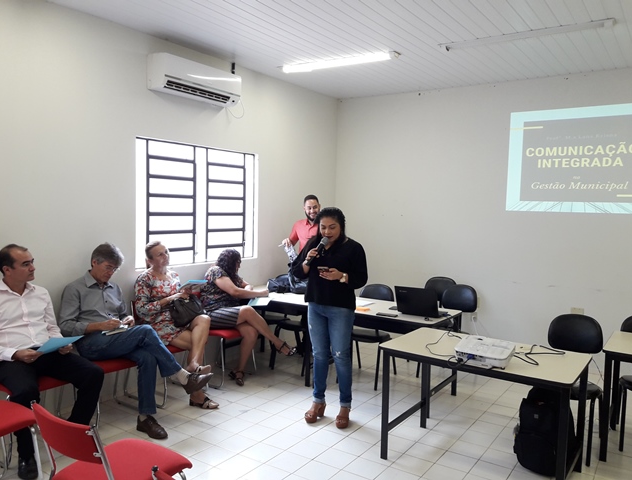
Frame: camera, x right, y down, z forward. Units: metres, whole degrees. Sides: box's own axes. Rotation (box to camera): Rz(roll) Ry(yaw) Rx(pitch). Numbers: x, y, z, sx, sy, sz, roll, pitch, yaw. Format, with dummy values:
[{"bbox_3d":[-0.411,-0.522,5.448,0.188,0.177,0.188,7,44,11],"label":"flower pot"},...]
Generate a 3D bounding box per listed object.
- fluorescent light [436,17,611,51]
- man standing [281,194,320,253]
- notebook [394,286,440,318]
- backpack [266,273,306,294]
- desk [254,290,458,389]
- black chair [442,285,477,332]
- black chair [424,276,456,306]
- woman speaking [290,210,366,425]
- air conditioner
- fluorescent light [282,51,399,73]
[{"bbox_3d":[1.616,-1.635,4.103,1.300,0.060,0.090,3,4,30],"label":"fluorescent light"},{"bbox_3d":[-0.073,0.397,5.638,0.540,1.770,0.360,1,3,3],"label":"man standing"},{"bbox_3d":[0.908,0.508,4.363,0.375,0.230,0.310,3,4,35],"label":"notebook"},{"bbox_3d":[-0.275,0.446,5.471,0.420,0.190,0.240,3,4,35],"label":"backpack"},{"bbox_3d":[0.167,0.955,4.925,2.300,0.750,0.672,3,4,35],"label":"desk"},{"bbox_3d":[1.304,0.902,5.164,0.450,0.860,0.550,4,4,39],"label":"black chair"},{"bbox_3d":[1.238,0.868,5.722,0.450,0.860,0.550,3,4,37],"label":"black chair"},{"bbox_3d":[0.113,0.570,3.898,0.530,1.640,0.430,2,4,14],"label":"woman speaking"},{"bbox_3d":[-1.112,-1.473,4.864,0.210,0.300,0.950,3,4,35],"label":"air conditioner"},{"bbox_3d":[0.212,-1.760,5.175,1.270,0.060,0.090,3,4,29],"label":"fluorescent light"}]

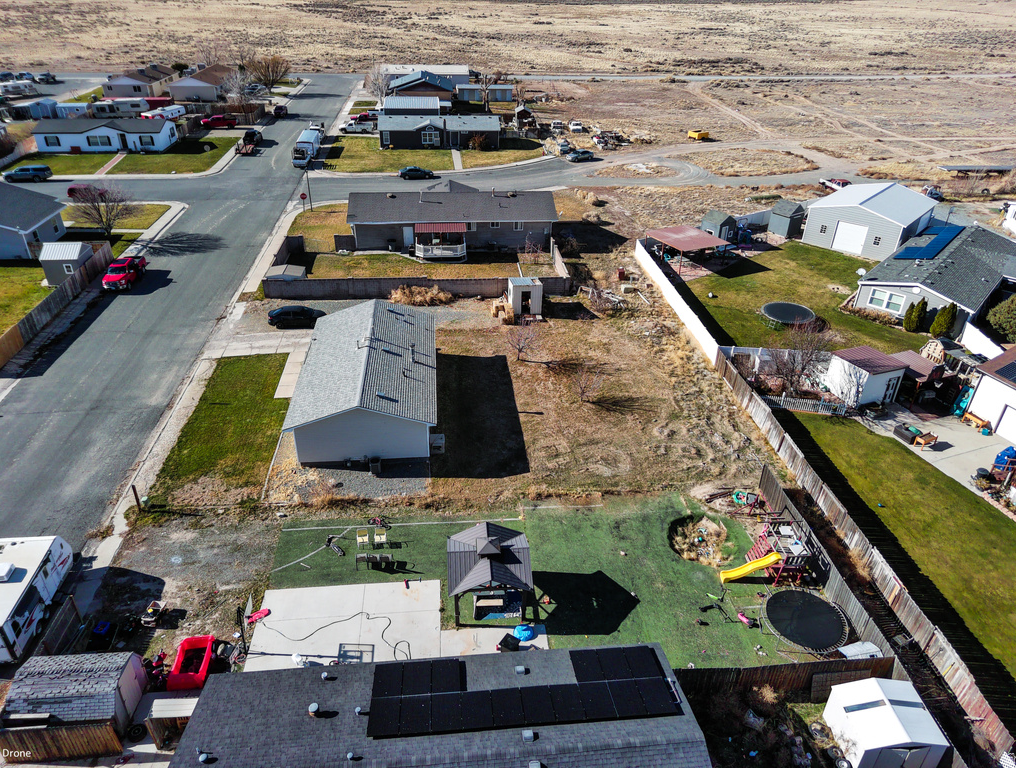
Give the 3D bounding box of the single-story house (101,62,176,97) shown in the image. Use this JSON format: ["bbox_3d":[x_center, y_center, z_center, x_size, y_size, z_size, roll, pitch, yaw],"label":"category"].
[{"bbox_3d":[-79.302,-66.019,148.262,9.996,4.214,19.894,-2,31,-6],"label":"single-story house"}]

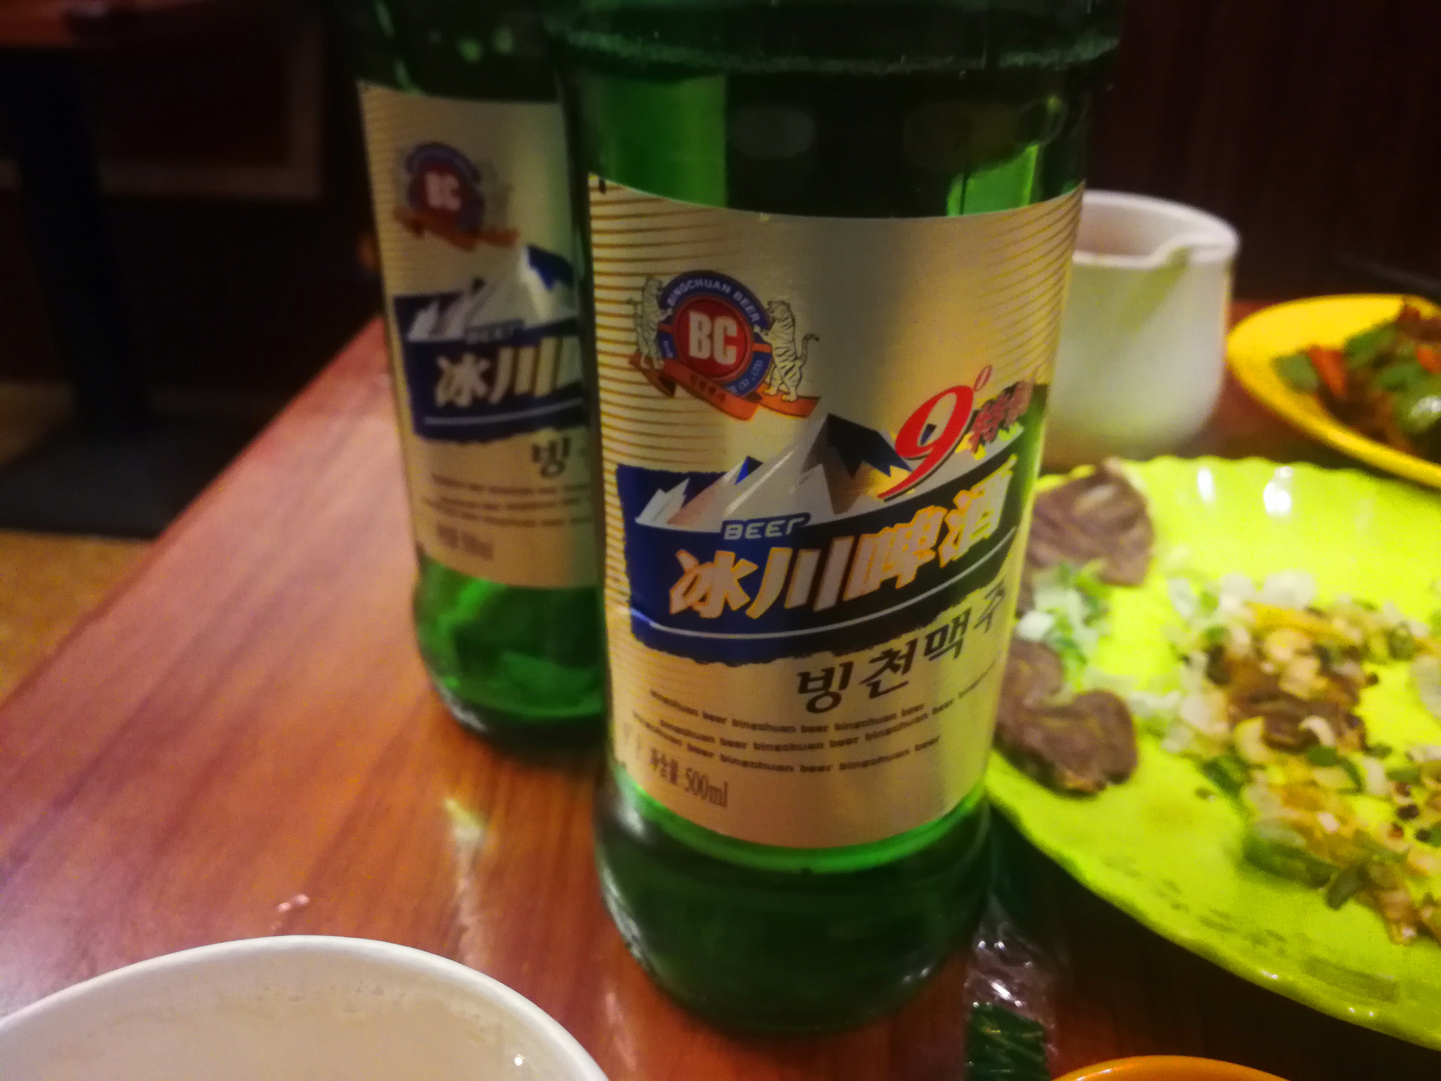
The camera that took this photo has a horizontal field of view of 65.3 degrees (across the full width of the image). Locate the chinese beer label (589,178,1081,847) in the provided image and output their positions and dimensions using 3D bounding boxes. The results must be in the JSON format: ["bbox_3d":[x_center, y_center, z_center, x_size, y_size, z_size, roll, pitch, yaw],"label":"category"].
[{"bbox_3d":[0.015,0.000,0.156,0.064,0.095,0.022,0,31,-1],"label":"chinese beer label"}]

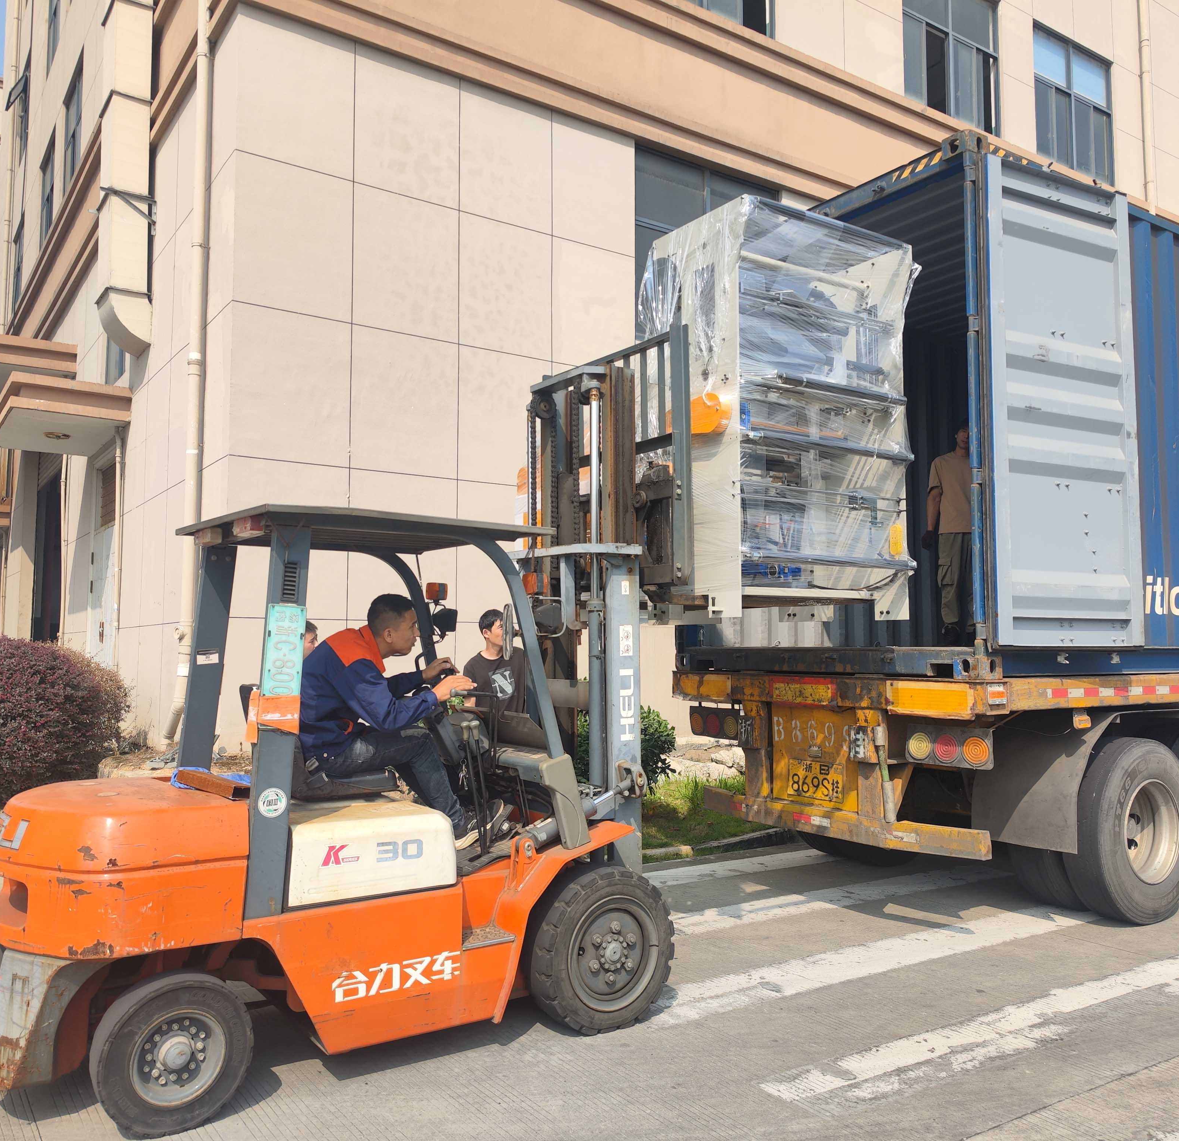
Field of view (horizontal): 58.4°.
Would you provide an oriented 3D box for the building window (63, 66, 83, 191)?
[{"bbox_3d":[-9.775,-8.360,19.942,0.120,2.211,2.187,3,-5,-34],"label":"building window"}]

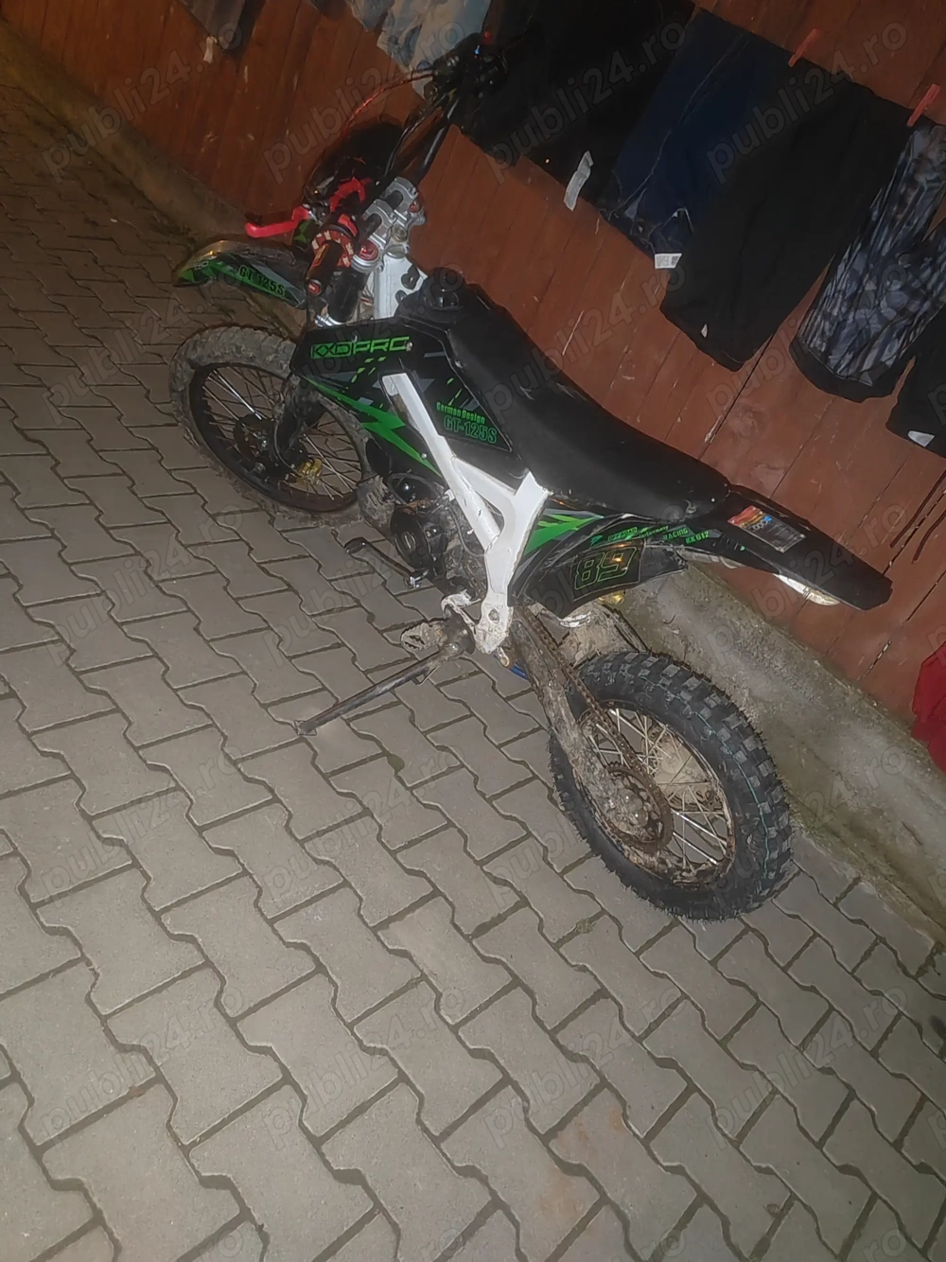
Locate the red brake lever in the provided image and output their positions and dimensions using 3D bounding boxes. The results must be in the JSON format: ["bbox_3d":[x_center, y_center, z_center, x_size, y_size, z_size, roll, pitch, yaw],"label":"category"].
[{"bbox_3d":[-0.285,-0.601,1.447,0.030,0.017,0.141,47,46,-3],"label":"red brake lever"}]

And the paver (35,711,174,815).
[{"bbox_3d":[-0.638,0.246,1.691,0.198,0.066,0.164,43,35,25],"label":"paver"}]

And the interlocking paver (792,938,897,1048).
[{"bbox_3d":[0.720,0.730,1.952,0.197,0.060,0.162,43,34,26],"label":"interlocking paver"}]

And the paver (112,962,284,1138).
[{"bbox_3d":[-0.383,0.582,1.335,0.197,0.060,0.162,43,34,26],"label":"paver"}]

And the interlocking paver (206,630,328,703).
[{"bbox_3d":[-0.440,0.093,2.061,0.198,0.060,0.163,43,35,25],"label":"interlocking paver"}]

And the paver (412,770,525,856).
[{"bbox_3d":[-0.015,0.382,1.953,0.198,0.066,0.164,43,35,25],"label":"paver"}]

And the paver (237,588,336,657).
[{"bbox_3d":[-0.422,0.000,2.191,0.197,0.060,0.162,43,34,26],"label":"paver"}]

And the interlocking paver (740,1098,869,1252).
[{"bbox_3d":[0.516,0.874,1.576,0.197,0.060,0.162,43,34,26],"label":"interlocking paver"}]

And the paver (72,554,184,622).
[{"bbox_3d":[-0.732,-0.068,2.084,0.198,0.060,0.163,43,35,25],"label":"paver"}]

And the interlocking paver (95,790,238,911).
[{"bbox_3d":[-0.497,0.368,1.580,0.197,0.060,0.162,43,34,25],"label":"interlocking paver"}]

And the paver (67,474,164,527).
[{"bbox_3d":[-0.840,-0.283,2.303,0.197,0.060,0.162,43,34,26],"label":"paver"}]

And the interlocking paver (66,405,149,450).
[{"bbox_3d":[-0.950,-0.505,2.551,0.197,0.060,0.162,43,34,25],"label":"interlocking paver"}]

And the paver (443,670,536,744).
[{"bbox_3d":[0.026,0.198,2.257,0.198,0.066,0.164,43,35,25],"label":"paver"}]

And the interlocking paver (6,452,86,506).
[{"bbox_3d":[-1.002,-0.321,2.260,0.198,0.060,0.163,43,35,25],"label":"interlocking paver"}]

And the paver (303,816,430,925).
[{"bbox_3d":[-0.191,0.440,1.735,0.198,0.066,0.164,43,35,25],"label":"paver"}]

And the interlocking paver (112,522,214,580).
[{"bbox_3d":[-0.704,-0.157,2.214,0.197,0.060,0.162,43,34,26],"label":"interlocking paver"}]

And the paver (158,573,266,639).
[{"bbox_3d":[-0.568,-0.037,2.124,0.197,0.060,0.162,43,34,25],"label":"paver"}]

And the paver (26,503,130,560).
[{"bbox_3d":[-0.869,-0.193,2.171,0.198,0.066,0.164,43,35,25],"label":"paver"}]

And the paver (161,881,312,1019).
[{"bbox_3d":[-0.366,0.495,1.511,0.199,0.060,0.163,43,35,25],"label":"paver"}]

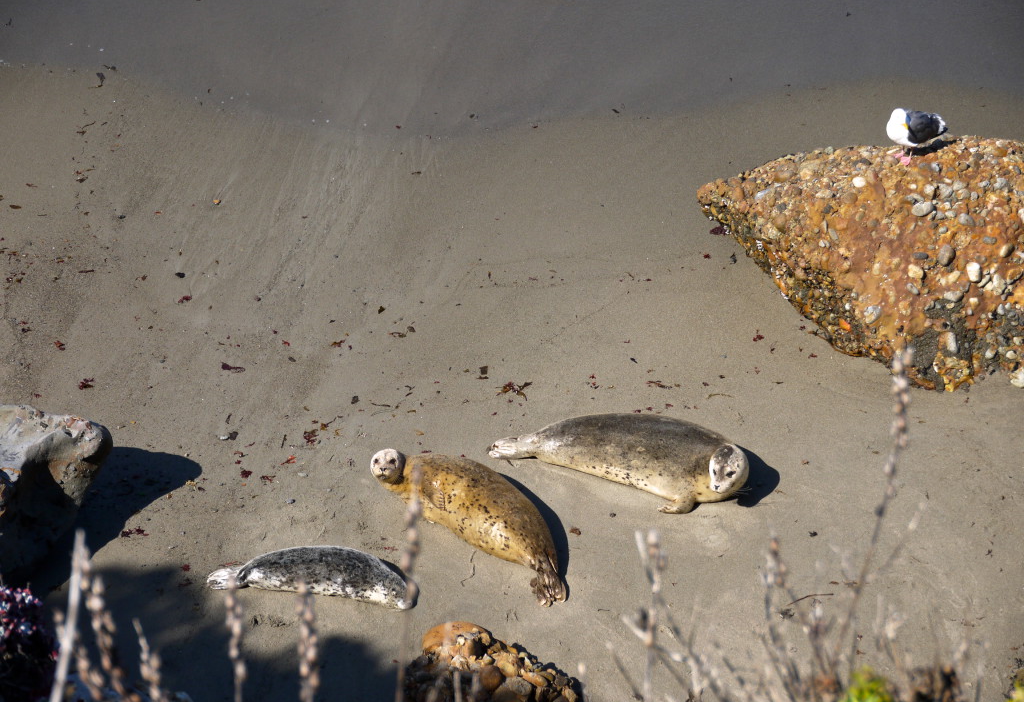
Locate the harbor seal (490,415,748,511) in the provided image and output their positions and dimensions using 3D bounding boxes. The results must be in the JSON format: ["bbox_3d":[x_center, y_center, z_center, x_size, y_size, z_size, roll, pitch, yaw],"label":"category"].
[{"bbox_3d":[0.625,0.643,15.112,1.640,0.410,0.540,9,36,12],"label":"harbor seal"}]

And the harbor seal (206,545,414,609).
[{"bbox_3d":[-1.160,1.295,14.286,1.220,0.290,0.360,6,35,8],"label":"harbor seal"}]

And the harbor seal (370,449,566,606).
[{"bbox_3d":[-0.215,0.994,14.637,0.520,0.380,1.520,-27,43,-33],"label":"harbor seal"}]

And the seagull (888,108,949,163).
[{"bbox_3d":[2.730,-1.427,16.604,0.460,0.370,0.190,-20,40,-26],"label":"seagull"}]

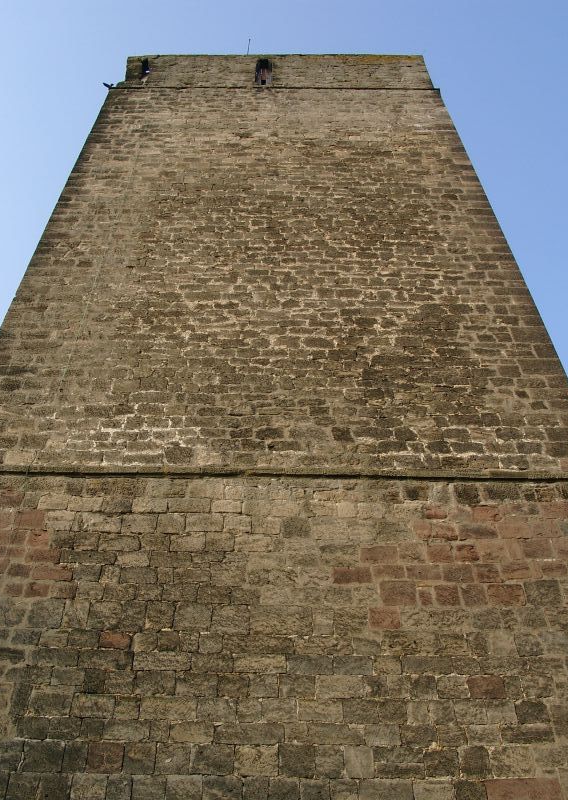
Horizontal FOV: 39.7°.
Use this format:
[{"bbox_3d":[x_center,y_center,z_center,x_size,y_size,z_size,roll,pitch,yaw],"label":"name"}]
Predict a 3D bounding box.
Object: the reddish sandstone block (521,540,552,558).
[{"bbox_3d":[3.329,2.075,10.458,0.336,0.275,0.270,0,-49,-1],"label":"reddish sandstone block"}]

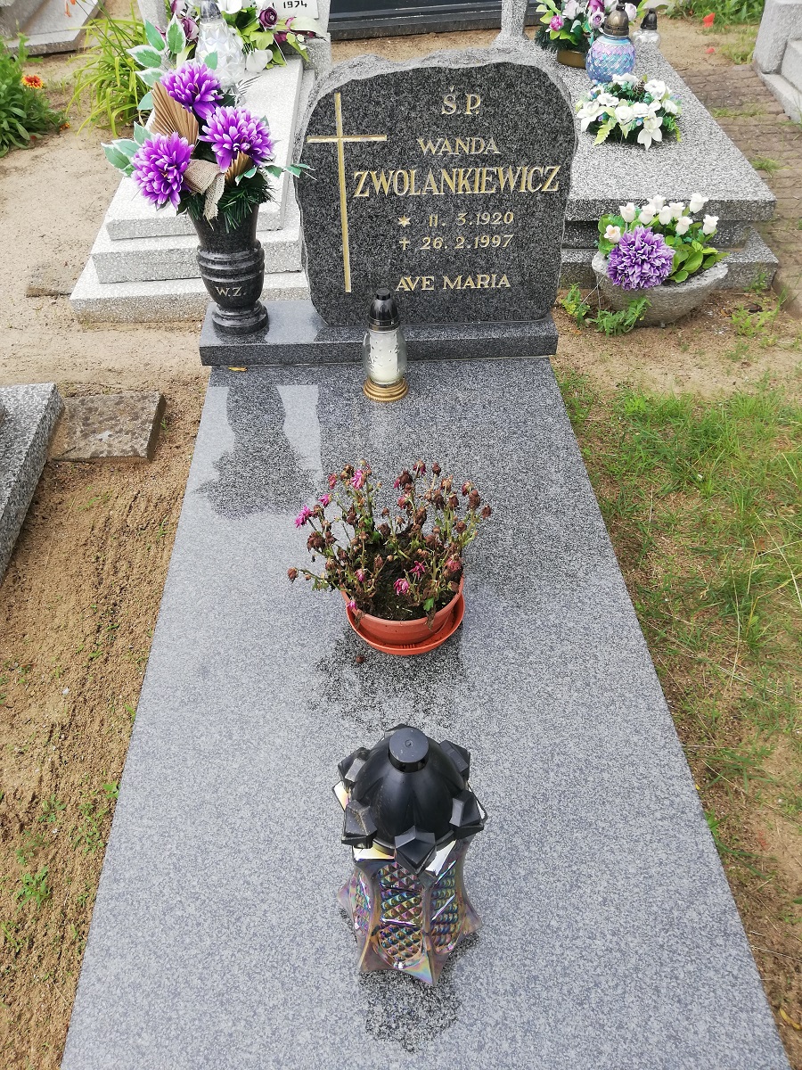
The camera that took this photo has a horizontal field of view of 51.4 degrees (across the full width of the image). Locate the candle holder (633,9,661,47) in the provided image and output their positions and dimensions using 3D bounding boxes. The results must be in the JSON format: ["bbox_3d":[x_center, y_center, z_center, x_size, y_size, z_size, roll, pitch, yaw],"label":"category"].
[{"bbox_3d":[1.176,-2.384,3.982,0.136,0.223,0.136,-2,43,-2],"label":"candle holder"}]

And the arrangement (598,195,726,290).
[{"bbox_3d":[0.756,-0.828,2.394,0.366,0.191,0.212,-2,43,-2],"label":"arrangement"}]

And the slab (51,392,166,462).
[{"bbox_3d":[-0.854,-0.287,2.396,0.300,0.060,0.325,-4,43,-4],"label":"slab"}]

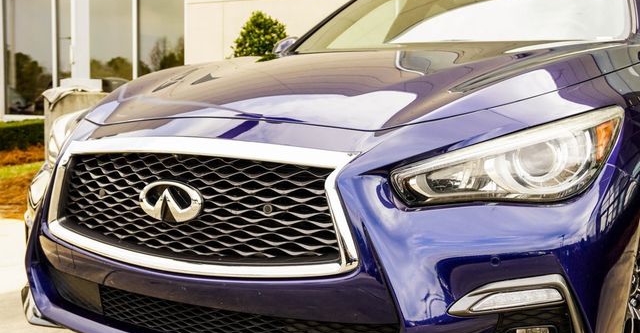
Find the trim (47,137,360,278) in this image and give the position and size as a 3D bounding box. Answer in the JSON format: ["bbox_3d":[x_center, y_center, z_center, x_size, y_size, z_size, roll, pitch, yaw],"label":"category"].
[{"bbox_3d":[-0.293,0.078,1.572,0.880,0.300,0.150,3,6,31],"label":"trim"}]

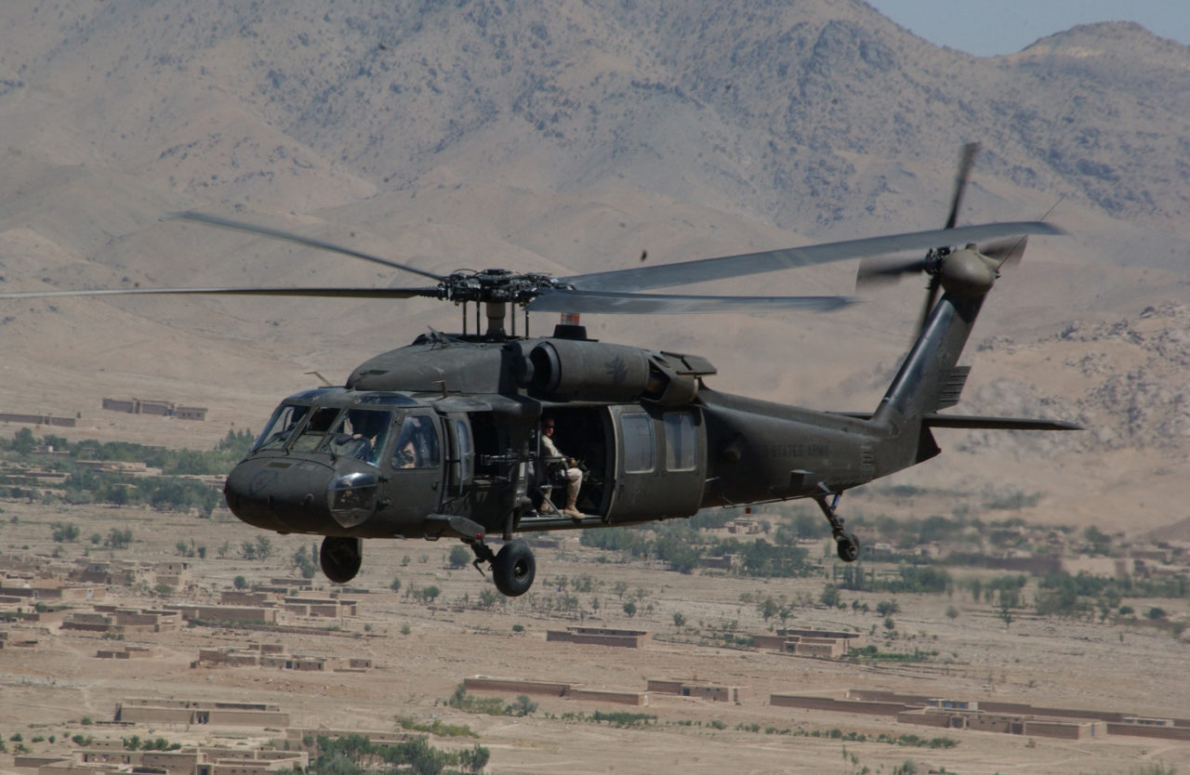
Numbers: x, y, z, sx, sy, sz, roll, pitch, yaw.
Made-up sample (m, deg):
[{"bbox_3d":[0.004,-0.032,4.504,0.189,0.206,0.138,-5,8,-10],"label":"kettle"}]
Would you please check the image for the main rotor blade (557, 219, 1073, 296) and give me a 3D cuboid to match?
[{"bbox_3d":[2.732,-1.611,121.098,7.180,0.220,0.530,-7,20,-31],"label":"main rotor blade"}]

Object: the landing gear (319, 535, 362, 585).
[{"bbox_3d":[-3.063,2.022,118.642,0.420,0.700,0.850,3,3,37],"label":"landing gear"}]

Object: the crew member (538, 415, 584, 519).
[{"bbox_3d":[-0.465,0.980,118.602,0.820,1.220,0.550,3,3,37],"label":"crew member"}]

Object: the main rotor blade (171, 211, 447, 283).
[{"bbox_3d":[-3.567,-1.754,122.715,0.530,0.220,7.042,10,2,-32],"label":"main rotor blade"}]

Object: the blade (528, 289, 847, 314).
[{"bbox_3d":[1.151,-1.004,114.848,0.530,0.220,7.143,-19,11,-29],"label":"blade"}]

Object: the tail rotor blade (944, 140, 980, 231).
[{"bbox_3d":[4.683,-2.541,126.605,0.100,1.376,0.250,27,23,33],"label":"tail rotor blade"}]

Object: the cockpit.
[{"bbox_3d":[-3.125,0.526,116.301,2.060,0.960,1.500,3,3,37],"label":"cockpit"}]

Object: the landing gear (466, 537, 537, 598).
[{"bbox_3d":[-1.110,2.137,116.983,0.420,0.700,0.980,3,3,37],"label":"landing gear"}]

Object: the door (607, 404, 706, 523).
[{"bbox_3d":[0.751,0.926,119.578,0.220,1.420,1.800,3,3,37],"label":"door"}]

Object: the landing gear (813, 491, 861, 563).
[{"bbox_3d":[3.067,1.772,124.715,0.280,0.900,0.700,3,3,37],"label":"landing gear"}]

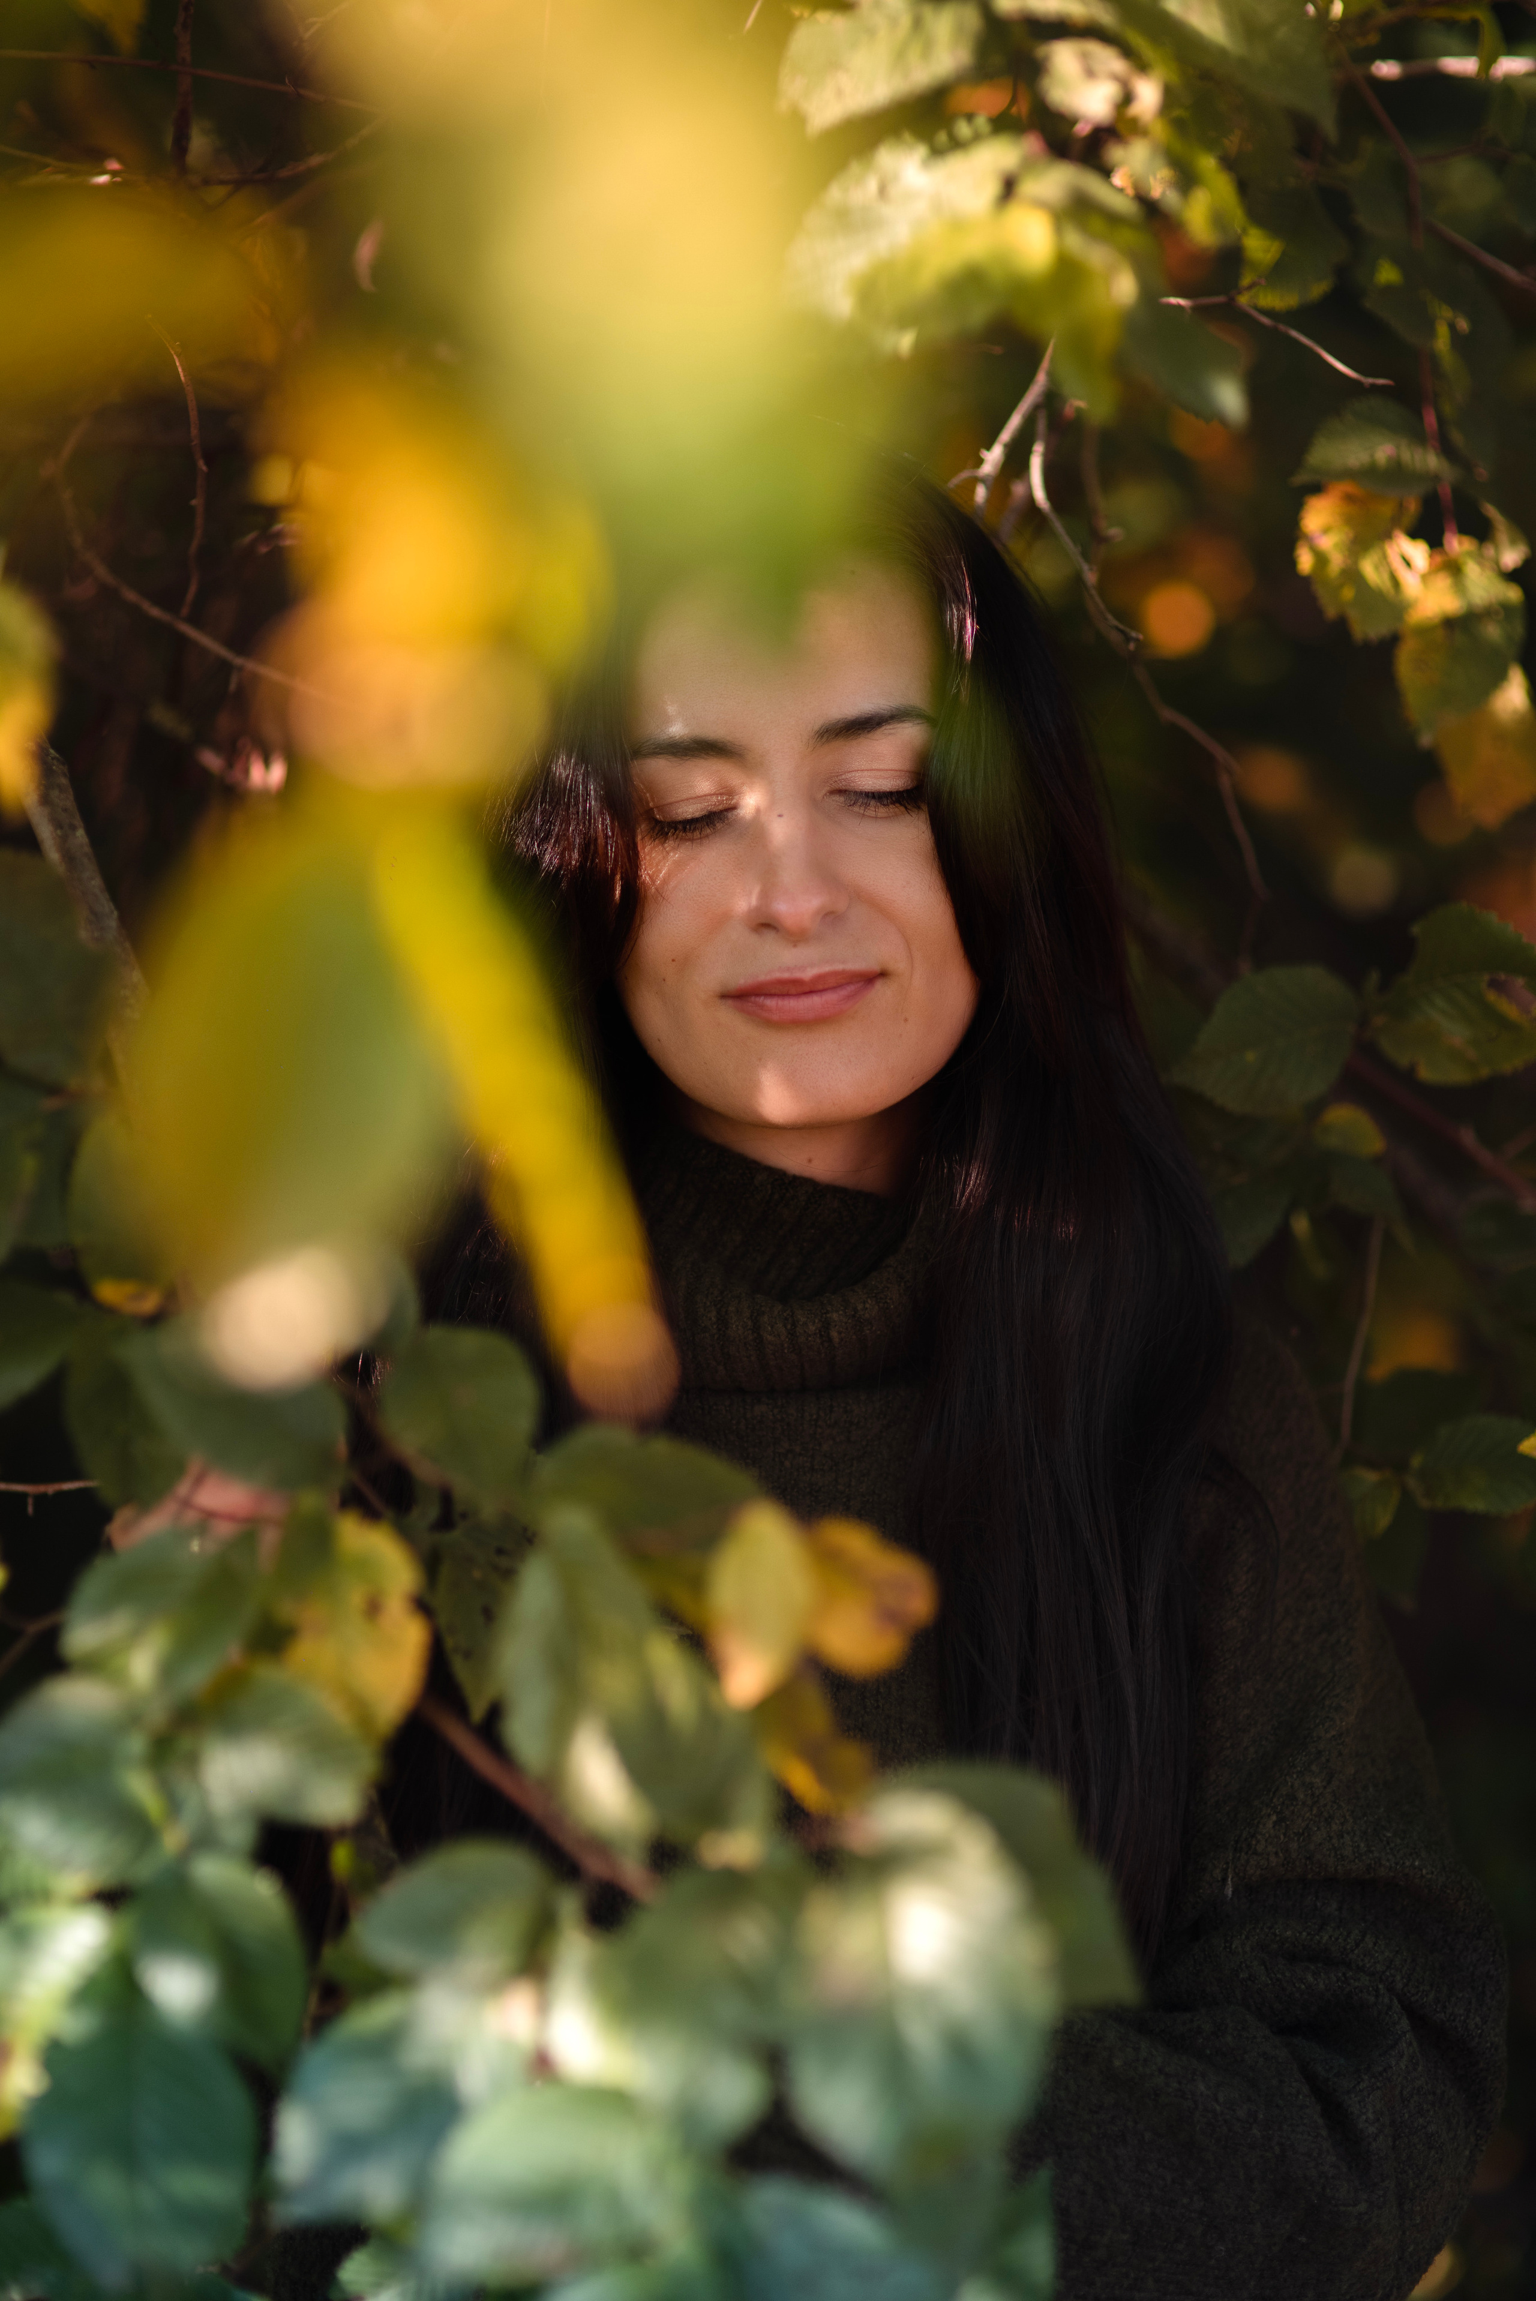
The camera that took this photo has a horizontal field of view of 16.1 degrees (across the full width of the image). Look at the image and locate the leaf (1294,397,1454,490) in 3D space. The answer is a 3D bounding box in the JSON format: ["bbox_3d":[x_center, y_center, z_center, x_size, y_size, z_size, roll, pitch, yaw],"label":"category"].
[{"bbox_3d":[0.210,-0.245,1.880,0.056,0.034,0.035,0,2,6],"label":"leaf"}]

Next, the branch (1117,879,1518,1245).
[{"bbox_3d":[0.206,-0.032,2.000,0.155,0.134,0.100,0,2,6],"label":"branch"}]

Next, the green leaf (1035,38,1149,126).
[{"bbox_3d":[0.107,-0.354,1.800,0.038,0.030,0.025,0,2,0],"label":"green leaf"}]

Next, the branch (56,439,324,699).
[{"bbox_3d":[-0.208,-0.207,1.950,0.102,0.096,0.050,0,2,0],"label":"branch"}]

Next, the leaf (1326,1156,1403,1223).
[{"bbox_3d":[0.213,0.013,1.950,0.031,0.030,0.014,0,0,0],"label":"leaf"}]

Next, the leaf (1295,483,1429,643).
[{"bbox_3d":[0.204,-0.203,1.870,0.047,0.055,0.030,0,2,6],"label":"leaf"}]

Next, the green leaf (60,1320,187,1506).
[{"bbox_3d":[-0.189,0.078,1.600,0.038,0.056,0.018,0,0,0],"label":"green leaf"}]

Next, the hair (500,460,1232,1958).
[{"bbox_3d":[0.027,0.019,1.860,0.265,0.515,0.230,0,2,3],"label":"hair"}]

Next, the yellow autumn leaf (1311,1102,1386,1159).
[{"bbox_3d":[0.207,-0.007,1.940,0.027,0.021,0.012,0,0,0],"label":"yellow autumn leaf"}]

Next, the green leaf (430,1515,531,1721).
[{"bbox_3d":[-0.088,0.145,1.680,0.038,0.065,0.022,0,2,6],"label":"green leaf"}]

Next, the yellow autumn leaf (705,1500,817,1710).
[{"bbox_3d":[-0.002,0.124,1.480,0.029,0.055,0.016,0,0,0],"label":"yellow autumn leaf"}]

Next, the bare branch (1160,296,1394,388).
[{"bbox_3d":[0.176,-0.280,1.880,0.082,0.032,0.025,0,0,0],"label":"bare branch"}]

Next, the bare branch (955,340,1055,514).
[{"bbox_3d":[0.082,-0.249,1.870,0.034,0.062,0.022,0,0,0],"label":"bare branch"}]

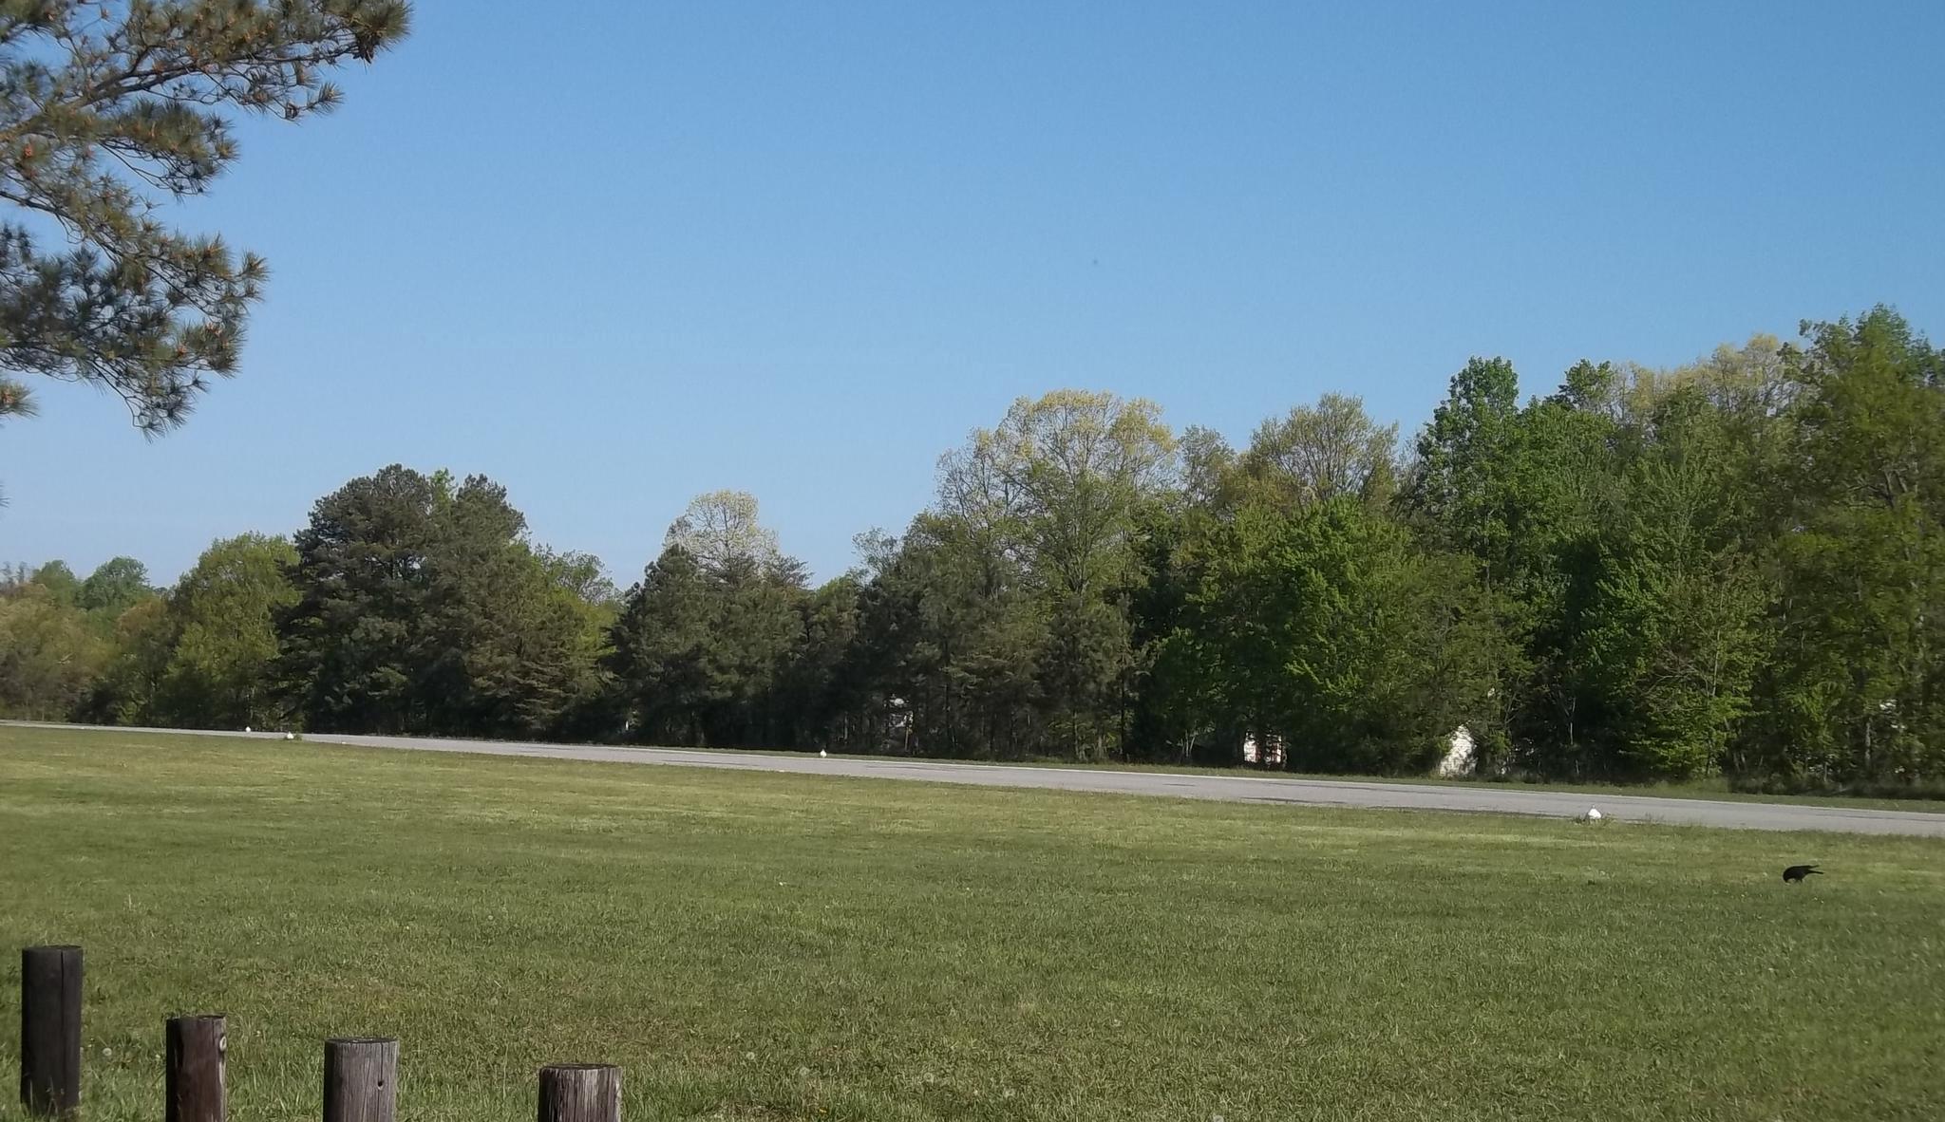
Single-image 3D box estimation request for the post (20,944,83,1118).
[{"bbox_3d":[-3.354,1.724,12.900,0.215,0.621,0.215,2,-3,-14],"label":"post"}]

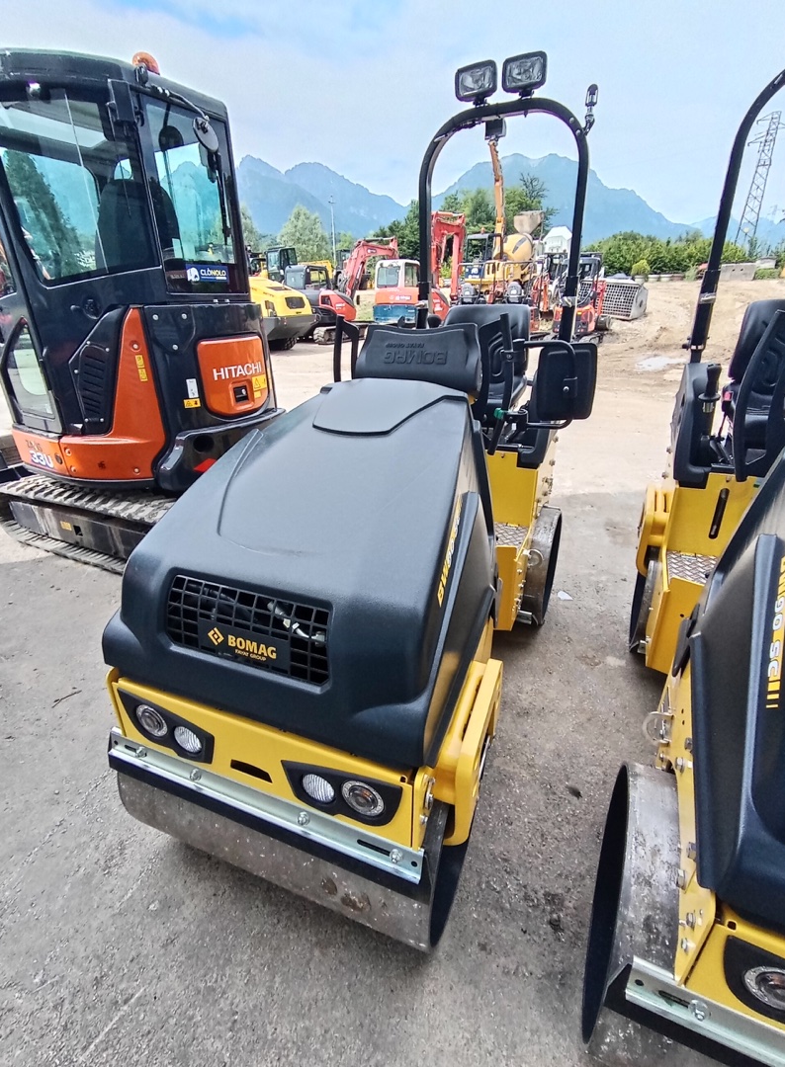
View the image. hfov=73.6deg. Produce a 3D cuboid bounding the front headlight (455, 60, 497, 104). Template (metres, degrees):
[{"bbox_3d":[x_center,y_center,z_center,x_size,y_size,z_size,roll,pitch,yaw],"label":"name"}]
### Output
[{"bbox_3d":[0.358,-1.878,2.192,0.162,0.130,0.085,10,29,20],"label":"front headlight"}]

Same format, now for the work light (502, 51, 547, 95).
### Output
[{"bbox_3d":[0.526,-1.820,2.077,0.170,0.118,0.080,14,38,28],"label":"work light"}]

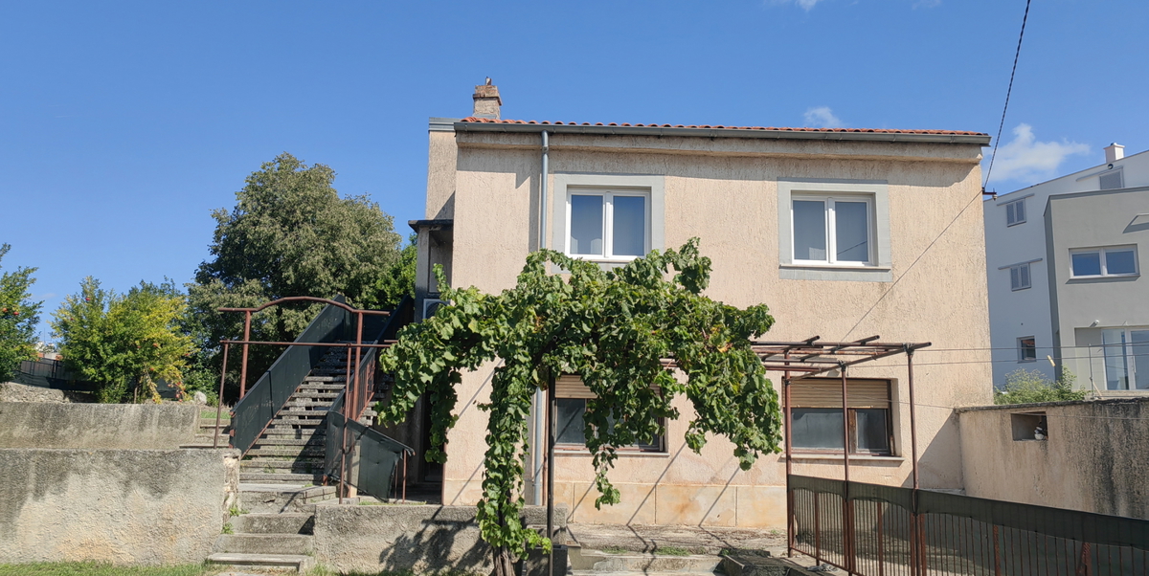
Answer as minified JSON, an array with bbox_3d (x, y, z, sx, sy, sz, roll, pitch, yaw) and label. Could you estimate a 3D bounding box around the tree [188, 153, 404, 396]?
[{"bbox_3d":[-6.650,-0.303,21.166,5.000,5.800,5.000,1,-9,-1],"label":"tree"}]

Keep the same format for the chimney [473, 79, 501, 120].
[{"bbox_3d":[-1.685,-3.488,17.163,0.487,0.882,0.480,1,-9,-1],"label":"chimney"}]

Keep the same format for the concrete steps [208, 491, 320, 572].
[{"bbox_3d":[-3.554,2.760,10.320,1.100,0.760,1.300,1,-9,-1],"label":"concrete steps"}]

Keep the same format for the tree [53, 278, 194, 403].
[{"bbox_3d":[-7.715,0.913,15.380,2.400,2.250,2.400,1,-9,-1],"label":"tree"}]

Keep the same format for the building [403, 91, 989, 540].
[{"bbox_3d":[1.654,0.263,17.920,9.500,7.950,9.000,1,-9,-1],"label":"building"}]

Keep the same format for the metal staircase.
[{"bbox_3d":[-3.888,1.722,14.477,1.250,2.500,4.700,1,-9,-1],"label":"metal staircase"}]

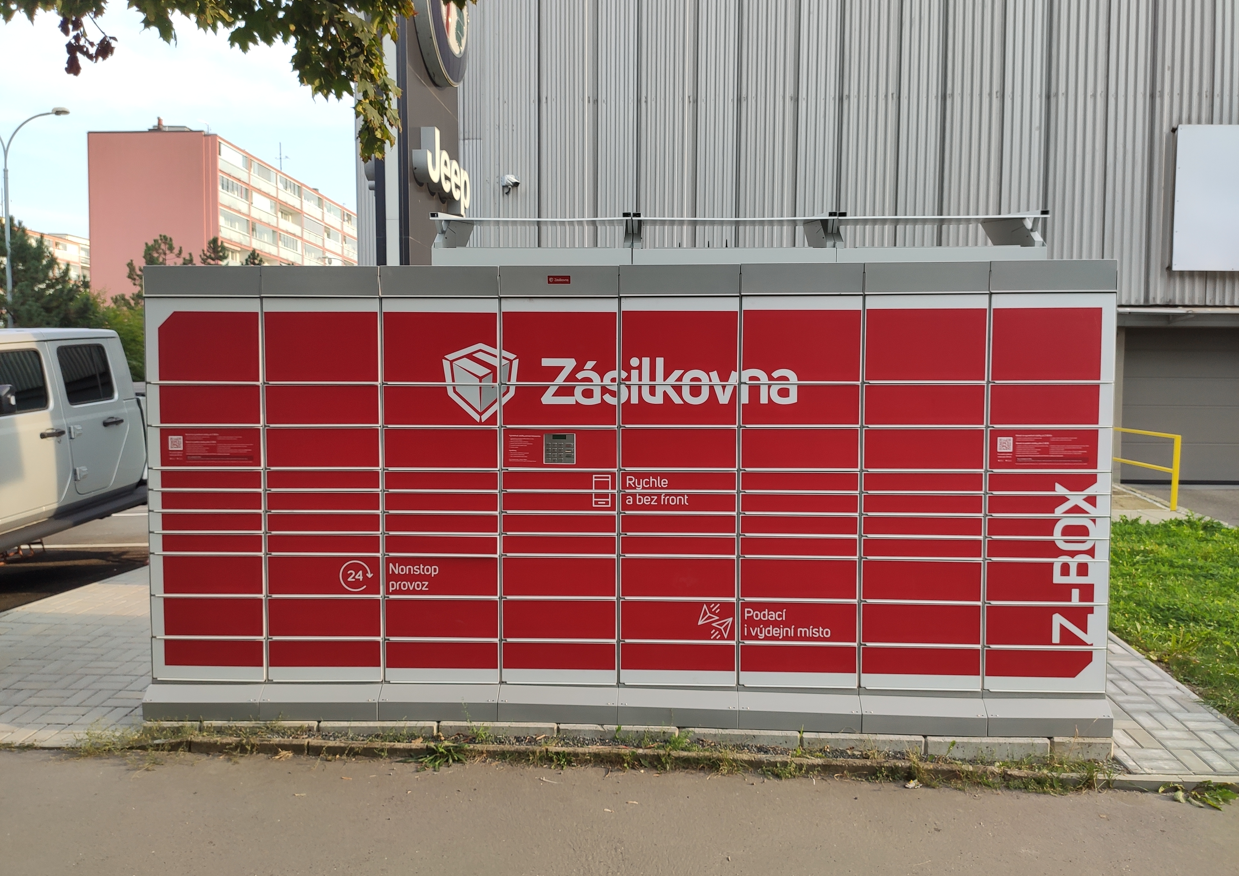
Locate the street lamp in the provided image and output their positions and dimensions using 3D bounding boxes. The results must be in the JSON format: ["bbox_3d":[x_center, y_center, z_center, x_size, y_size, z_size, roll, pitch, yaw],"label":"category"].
[{"bbox_3d":[-21.681,-5.875,33.070,4.000,11.500,0.350,-1,3,-22],"label":"street lamp"}]

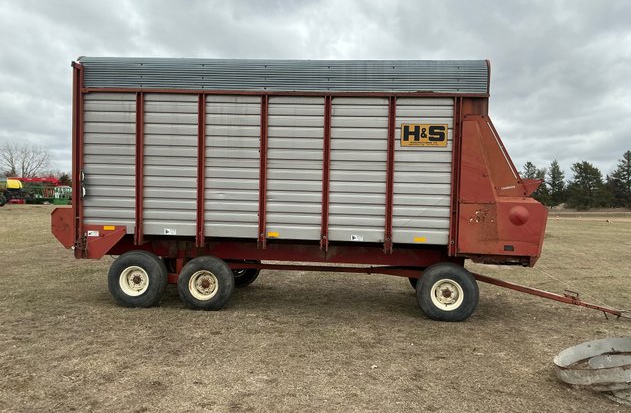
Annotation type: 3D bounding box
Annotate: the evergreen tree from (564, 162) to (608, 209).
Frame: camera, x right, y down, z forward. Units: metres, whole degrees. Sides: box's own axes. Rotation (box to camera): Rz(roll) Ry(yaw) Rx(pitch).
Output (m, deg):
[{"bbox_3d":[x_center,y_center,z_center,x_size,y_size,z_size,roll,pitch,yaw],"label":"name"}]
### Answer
[{"bbox_3d":[58.417,-4.527,110.000,8.990,10.780,8.990,2,1,0],"label":"evergreen tree"}]

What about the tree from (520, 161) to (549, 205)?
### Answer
[{"bbox_3d":[47.208,-4.850,110.000,6.060,10.350,6.060,2,1,0],"label":"tree"}]

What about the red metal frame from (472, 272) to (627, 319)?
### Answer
[{"bbox_3d":[3.114,1.211,7.190,2.236,0.150,0.120,14,4,13],"label":"red metal frame"}]

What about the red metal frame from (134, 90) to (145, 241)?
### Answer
[{"bbox_3d":[-2.360,-0.503,6.841,0.088,2.028,0.085,2,1,4],"label":"red metal frame"}]

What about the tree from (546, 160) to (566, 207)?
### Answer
[{"bbox_3d":[54.424,-5.183,115.000,4.400,10.400,4.400,2,2,25],"label":"tree"}]

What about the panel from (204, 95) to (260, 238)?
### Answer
[{"bbox_3d":[-1.105,-0.530,6.812,0.746,1.895,0.040,2,1,4],"label":"panel"}]

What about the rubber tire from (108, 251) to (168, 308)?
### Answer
[{"bbox_3d":[-2.591,1.061,7.450,0.830,0.830,0.310,2,1,3],"label":"rubber tire"}]

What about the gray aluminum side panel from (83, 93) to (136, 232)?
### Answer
[{"bbox_3d":[-2.976,-0.616,7.391,0.800,2.000,0.050,2,1,3],"label":"gray aluminum side panel"}]

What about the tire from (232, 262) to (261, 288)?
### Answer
[{"bbox_3d":[-1.435,1.085,9.350,0.830,0.830,0.310,2,1,3],"label":"tire"}]

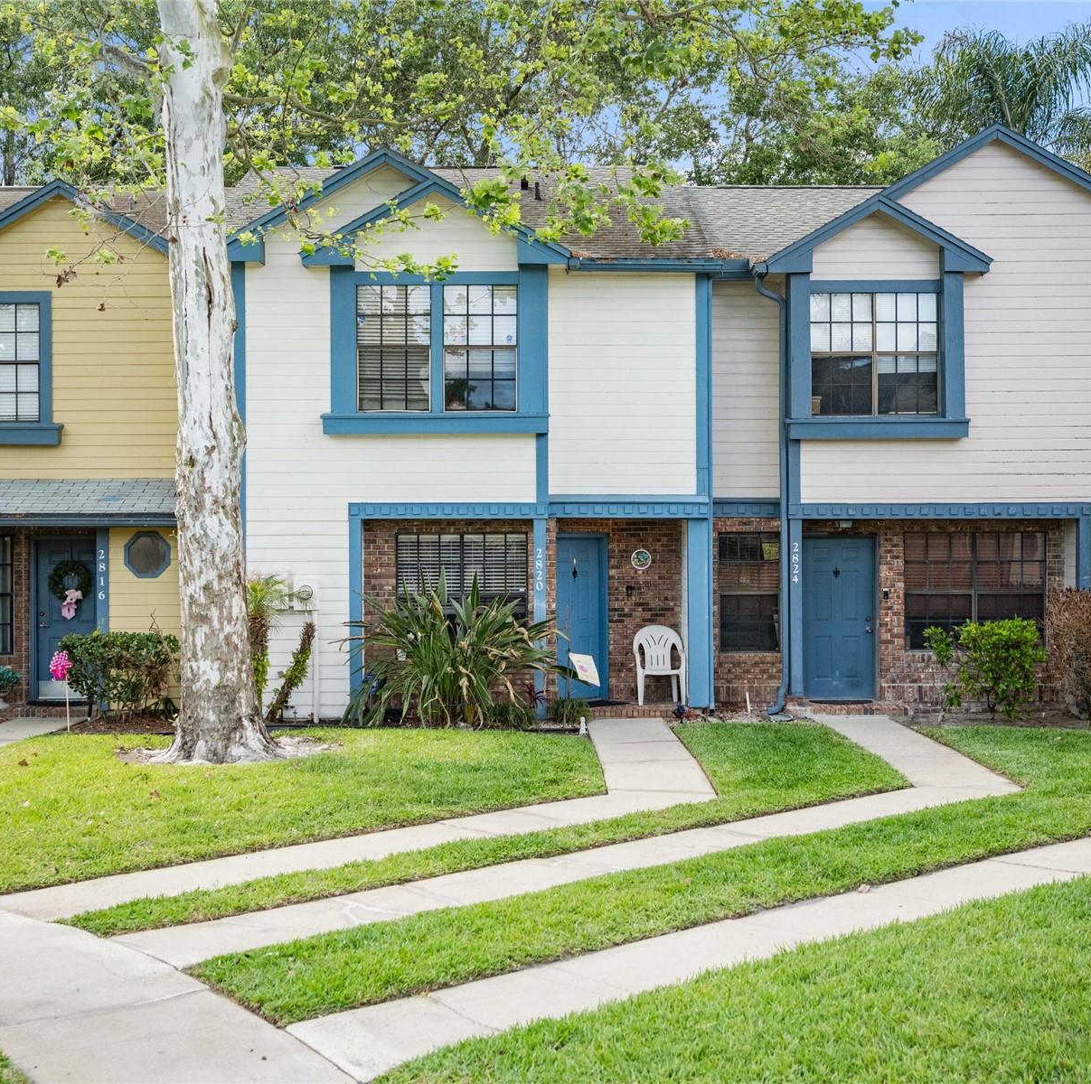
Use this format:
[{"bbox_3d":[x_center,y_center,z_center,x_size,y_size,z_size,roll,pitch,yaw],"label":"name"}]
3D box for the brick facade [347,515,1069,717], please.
[{"bbox_3d":[2.120,0.910,21.550,8.750,2.470,1.300,0,-1,0],"label":"brick facade"}]

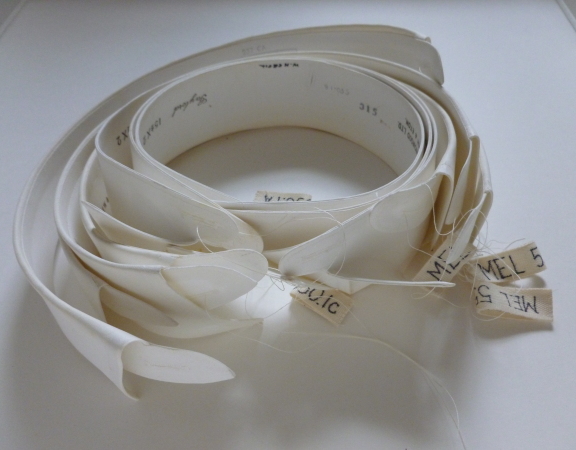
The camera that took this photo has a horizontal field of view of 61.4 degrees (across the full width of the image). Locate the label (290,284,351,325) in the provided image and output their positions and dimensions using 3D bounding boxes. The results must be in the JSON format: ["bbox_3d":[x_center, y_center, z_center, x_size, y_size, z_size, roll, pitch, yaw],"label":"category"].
[{"bbox_3d":[0.016,0.036,0.239,0.030,0.005,0.015,28,56,21],"label":"label"}]

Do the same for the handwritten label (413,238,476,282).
[{"bbox_3d":[0.082,0.018,0.249,0.015,0.005,0.034,35,59,25],"label":"handwritten label"}]

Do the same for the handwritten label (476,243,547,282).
[{"bbox_3d":[0.113,0.019,0.248,0.037,0.007,0.015,-14,53,-11],"label":"handwritten label"}]

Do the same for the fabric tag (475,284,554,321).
[{"bbox_3d":[0.110,0.036,0.235,0.037,0.007,0.015,6,52,4],"label":"fabric tag"}]

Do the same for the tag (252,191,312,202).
[{"bbox_3d":[-0.003,-0.013,0.279,0.032,0.003,0.015,4,51,3],"label":"tag"}]

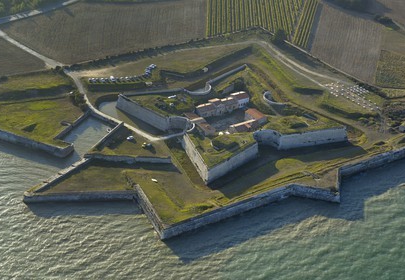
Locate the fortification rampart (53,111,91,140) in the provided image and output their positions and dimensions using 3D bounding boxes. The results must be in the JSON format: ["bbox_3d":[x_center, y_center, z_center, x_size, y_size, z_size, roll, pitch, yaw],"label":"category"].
[{"bbox_3d":[-83.120,-8.900,536.330,2.100,3.300,43.830,15,31,19],"label":"fortification rampart"}]

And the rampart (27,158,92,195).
[{"bbox_3d":[-81.910,22.410,478.040,3.500,4.500,49.640,22,34,29],"label":"rampart"}]

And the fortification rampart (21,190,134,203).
[{"bbox_3d":[-68.390,31.550,464.680,58.720,5.400,3.000,-1,30,-8],"label":"fortification rampart"}]

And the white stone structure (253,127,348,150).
[{"bbox_3d":[62.670,-2.550,535.540,59.580,9.500,11.000,-6,31,-17],"label":"white stone structure"}]

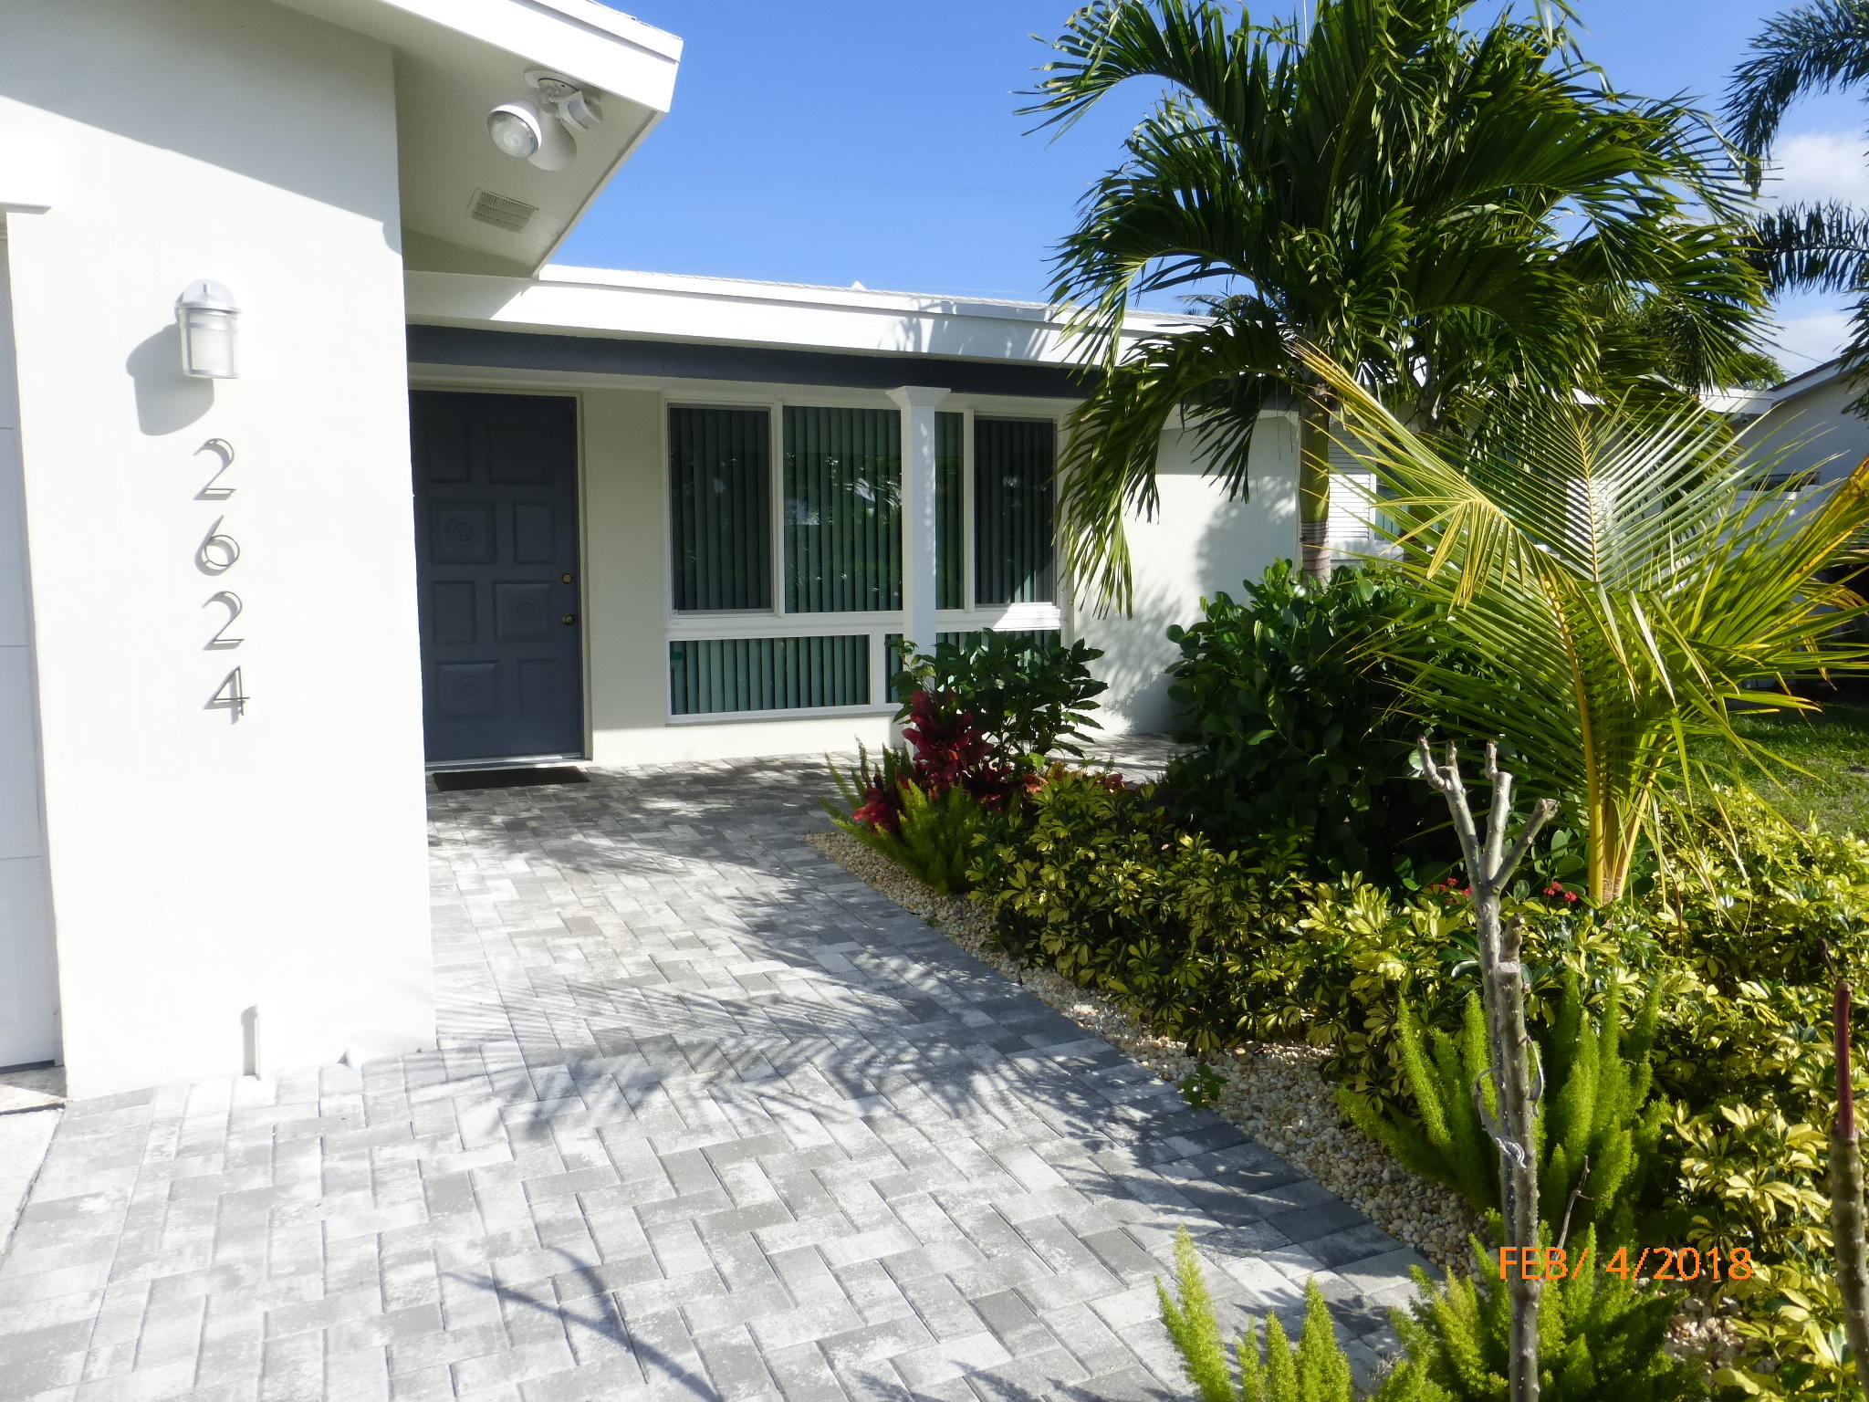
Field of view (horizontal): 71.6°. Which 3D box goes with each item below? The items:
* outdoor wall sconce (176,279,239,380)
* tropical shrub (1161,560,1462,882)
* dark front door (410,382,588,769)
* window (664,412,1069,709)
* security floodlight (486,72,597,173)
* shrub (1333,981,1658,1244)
[{"bbox_3d":[-1.725,-0.876,3.076,0.135,0.240,0.180,-3,7,-25],"label":"outdoor wall sconce"},{"bbox_3d":[1.710,0.032,5.853,1.380,1.420,1.250,2,7,16],"label":"tropical shrub"},{"bbox_3d":[-2.421,-0.681,7.224,0.920,2.050,0.070,-3,7,-25],"label":"dark front door"},{"bbox_3d":[-0.362,-0.855,8.141,2.640,1.900,0.100,-3,7,-25],"label":"window"},{"bbox_3d":[-0.984,-1.429,3.200,0.260,0.190,0.260,-3,7,-25],"label":"security floodlight"},{"bbox_3d":[1.298,0.922,2.912,0.670,0.510,0.570,3,7,25],"label":"shrub"}]

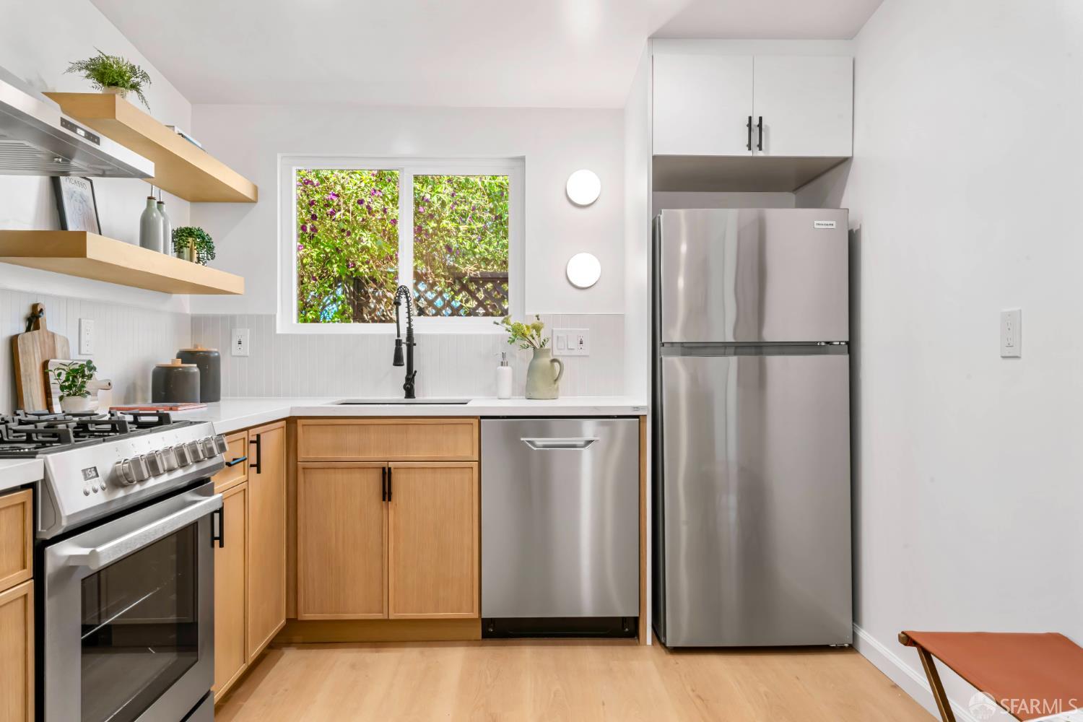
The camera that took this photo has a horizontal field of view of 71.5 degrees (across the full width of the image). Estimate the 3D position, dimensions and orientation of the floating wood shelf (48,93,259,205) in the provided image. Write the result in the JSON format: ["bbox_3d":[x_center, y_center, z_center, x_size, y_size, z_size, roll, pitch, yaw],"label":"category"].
[{"bbox_3d":[-1.441,-0.765,2.849,0.295,0.076,1.198,0,0,-2],"label":"floating wood shelf"}]

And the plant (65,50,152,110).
[{"bbox_3d":[-1.431,-0.916,2.501,0.253,0.229,0.253,0,0,-2],"label":"plant"}]

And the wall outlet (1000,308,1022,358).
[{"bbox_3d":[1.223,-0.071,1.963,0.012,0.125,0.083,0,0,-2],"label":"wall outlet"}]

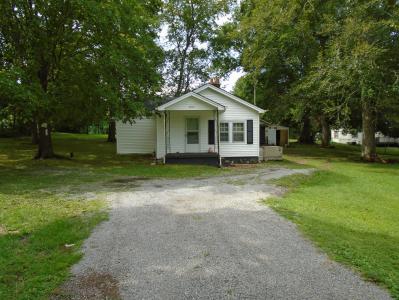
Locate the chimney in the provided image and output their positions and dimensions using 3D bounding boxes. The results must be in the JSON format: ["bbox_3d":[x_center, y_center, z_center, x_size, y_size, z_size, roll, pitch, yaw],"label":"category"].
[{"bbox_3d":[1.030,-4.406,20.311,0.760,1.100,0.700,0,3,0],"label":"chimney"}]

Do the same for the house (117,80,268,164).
[{"bbox_3d":[-1.200,-1.673,20.944,10.000,4.700,11.200,0,3,0],"label":"house"}]

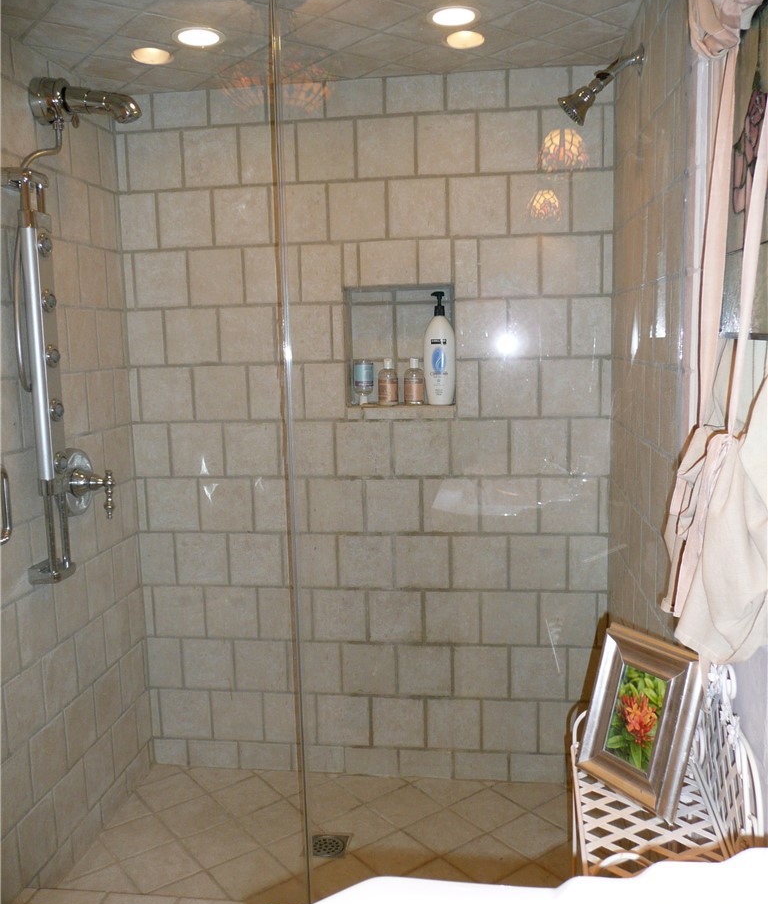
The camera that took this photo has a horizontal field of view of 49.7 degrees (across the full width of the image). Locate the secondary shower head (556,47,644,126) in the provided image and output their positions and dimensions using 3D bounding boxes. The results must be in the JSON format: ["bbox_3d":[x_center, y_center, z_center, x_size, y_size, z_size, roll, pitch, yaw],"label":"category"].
[{"bbox_3d":[0.474,-0.803,1.818,0.179,0.167,0.076,0,7,8],"label":"secondary shower head"}]

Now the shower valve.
[{"bbox_3d":[-0.753,0.082,2.166,0.114,0.182,0.177,0,7,8],"label":"shower valve"}]

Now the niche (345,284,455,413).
[{"bbox_3d":[0.052,-0.306,2.441,0.319,0.348,0.102,0,7,8],"label":"niche"}]

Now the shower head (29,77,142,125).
[{"bbox_3d":[-0.708,-0.845,1.998,0.262,0.116,0.097,0,7,8],"label":"shower head"}]

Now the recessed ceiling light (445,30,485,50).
[{"bbox_3d":[0.199,-1.005,2.023,0.109,0.037,0.109,0,7,8],"label":"recessed ceiling light"}]

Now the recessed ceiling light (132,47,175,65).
[{"bbox_3d":[-0.581,-0.993,2.080,0.112,0.037,0.112,0,7,8],"label":"recessed ceiling light"}]

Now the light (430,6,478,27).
[{"bbox_3d":[0.159,-0.984,1.872,0.119,0.037,0.119,0,7,8],"label":"light"}]

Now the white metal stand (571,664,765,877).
[{"bbox_3d":[0.381,0.724,1.179,0.223,0.859,0.391,0,7,8],"label":"white metal stand"}]

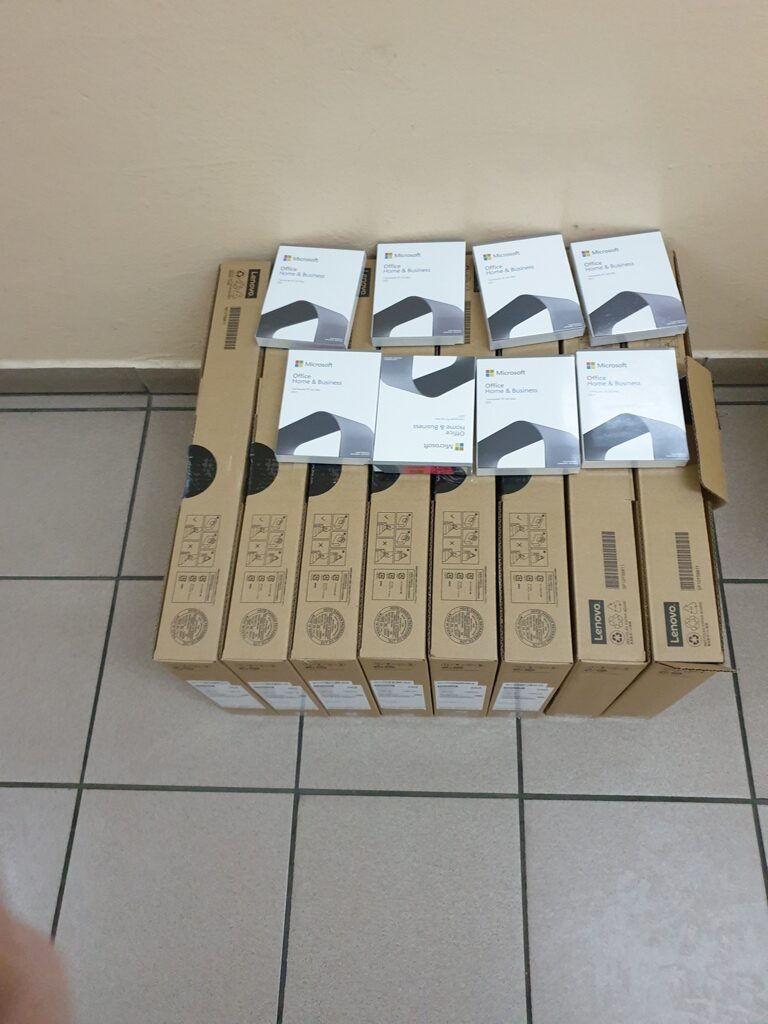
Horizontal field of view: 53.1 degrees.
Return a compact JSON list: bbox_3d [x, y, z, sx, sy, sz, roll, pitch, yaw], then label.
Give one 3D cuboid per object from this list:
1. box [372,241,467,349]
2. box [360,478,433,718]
[{"bbox_3d":[0.045,-0.274,0.965,0.112,0.018,0.145,1,66,4],"label":"box"},{"bbox_3d":[0.028,-0.029,1.046,0.073,0.300,0.544,0,65,5],"label":"box"}]

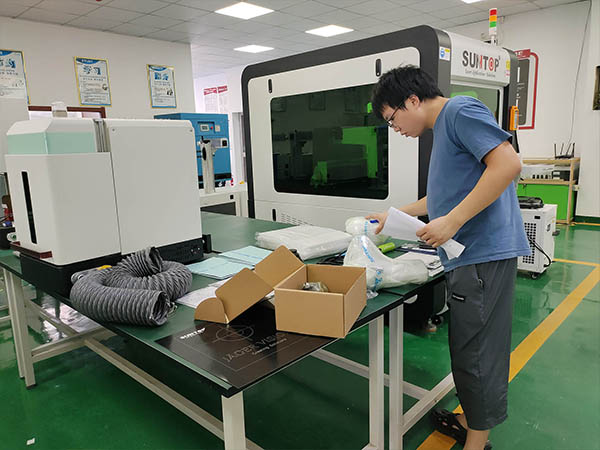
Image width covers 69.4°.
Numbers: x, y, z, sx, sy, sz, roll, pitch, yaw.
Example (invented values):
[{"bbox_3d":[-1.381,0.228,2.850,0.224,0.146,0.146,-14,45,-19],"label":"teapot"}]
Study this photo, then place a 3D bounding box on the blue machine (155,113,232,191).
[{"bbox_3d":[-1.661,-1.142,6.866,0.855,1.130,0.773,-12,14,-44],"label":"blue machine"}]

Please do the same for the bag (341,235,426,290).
[{"bbox_3d":[0.382,0.155,1.953,0.345,0.185,0.210,-4,10,-13],"label":"bag"}]

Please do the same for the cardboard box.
[{"bbox_3d":[-0.069,0.220,1.596,0.562,0.216,0.310,2,11,19],"label":"cardboard box"}]

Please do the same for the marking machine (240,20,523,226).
[{"bbox_3d":[0.708,-0.477,4.153,1.460,2.130,2.060,-12,14,-44],"label":"marking machine"}]

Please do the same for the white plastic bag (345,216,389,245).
[{"bbox_3d":[0.405,0.039,2.600,0.270,0.160,0.200,-4,10,-11],"label":"white plastic bag"}]

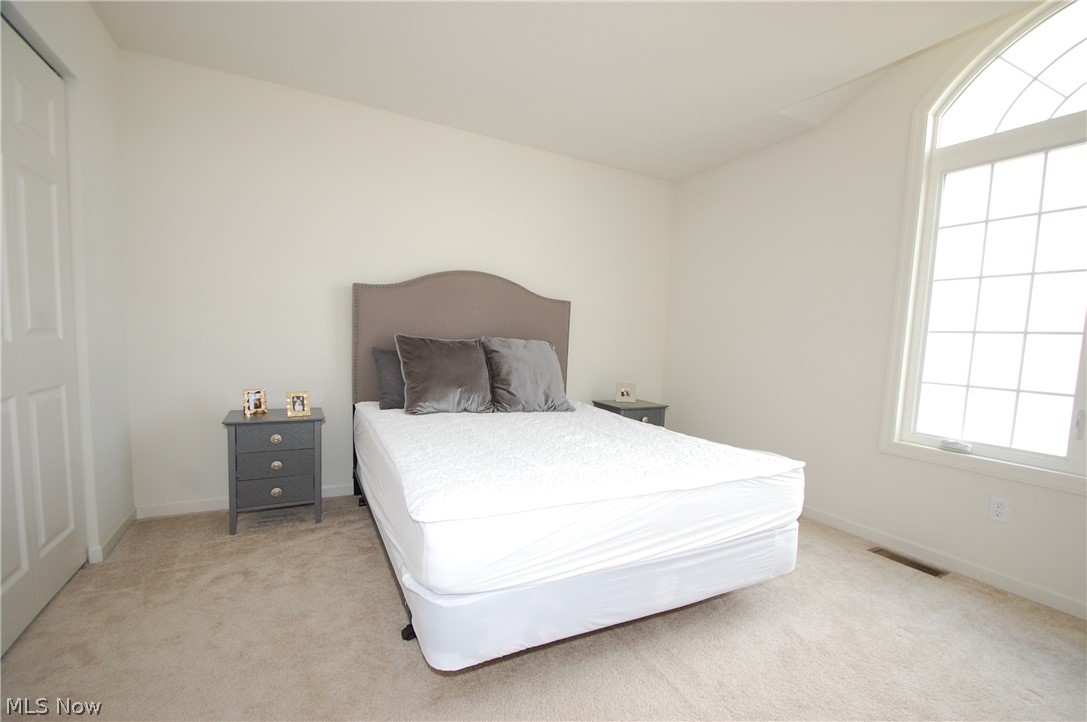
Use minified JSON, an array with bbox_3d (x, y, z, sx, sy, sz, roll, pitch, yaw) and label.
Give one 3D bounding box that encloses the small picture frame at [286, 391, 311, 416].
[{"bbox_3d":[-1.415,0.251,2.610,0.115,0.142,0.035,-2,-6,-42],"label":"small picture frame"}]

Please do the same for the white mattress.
[{"bbox_3d":[-0.066,0.460,2.368,1.520,0.234,1.964,0,5,-26],"label":"white mattress"}]

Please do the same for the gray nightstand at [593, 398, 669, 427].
[{"bbox_3d":[0.682,0.626,3.619,0.472,0.582,0.366,0,5,-26],"label":"gray nightstand"}]

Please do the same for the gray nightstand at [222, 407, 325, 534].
[{"bbox_3d":[-1.538,0.610,2.625,0.472,0.596,0.366,0,5,-26],"label":"gray nightstand"}]

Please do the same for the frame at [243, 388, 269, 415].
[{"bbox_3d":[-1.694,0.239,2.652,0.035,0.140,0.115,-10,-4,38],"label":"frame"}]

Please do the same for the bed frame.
[{"bbox_3d":[-0.091,0.212,2.381,1.557,1.532,2.030,0,5,-26],"label":"bed frame"}]

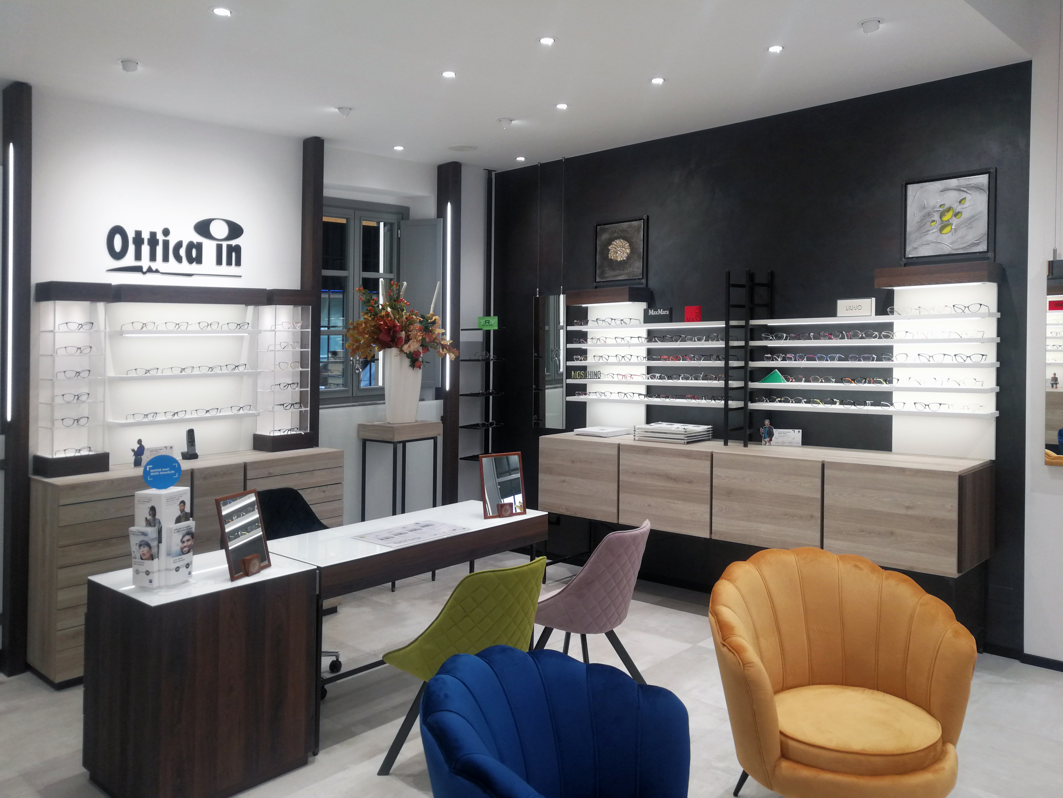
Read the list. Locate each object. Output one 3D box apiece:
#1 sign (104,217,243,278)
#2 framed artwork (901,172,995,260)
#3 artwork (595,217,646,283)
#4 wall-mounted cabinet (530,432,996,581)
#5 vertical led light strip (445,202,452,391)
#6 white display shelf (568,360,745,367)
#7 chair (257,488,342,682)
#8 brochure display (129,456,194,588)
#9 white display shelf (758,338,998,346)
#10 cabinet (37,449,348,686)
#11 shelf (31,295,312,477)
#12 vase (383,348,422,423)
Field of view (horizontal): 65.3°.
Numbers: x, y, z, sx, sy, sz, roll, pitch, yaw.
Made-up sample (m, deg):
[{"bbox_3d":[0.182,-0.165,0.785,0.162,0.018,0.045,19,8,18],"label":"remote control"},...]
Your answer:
[{"bbox_3d":[-1.960,-0.859,4.612,0.765,0.335,0.020,-3,4,-42],"label":"sign"},{"bbox_3d":[2.202,-0.958,4.402,0.420,0.415,0.040,2,3,41],"label":"framed artwork"},{"bbox_3d":[0.618,-1.028,5.777,0.410,0.410,0.040,2,3,41],"label":"artwork"},{"bbox_3d":[1.238,0.542,5.018,2.620,0.510,0.590,2,3,41],"label":"wall-mounted cabinet"},{"bbox_3d":[-0.597,-0.730,5.955,0.020,1.350,0.025,-3,4,-42],"label":"vertical led light strip"},{"bbox_3d":[0.774,-0.224,5.295,1.234,0.026,0.210,3,4,41],"label":"white display shelf"},{"bbox_3d":[-1.173,0.919,3.910,0.550,0.890,0.520,2,3,42],"label":"chair"},{"bbox_3d":[-1.345,0.436,3.015,0.200,0.455,0.185,-2,3,-40],"label":"brochure display"},{"bbox_3d":[1.773,-0.306,4.405,1.225,0.026,0.210,3,4,41],"label":"white display shelf"},{"bbox_3d":[-1.827,0.831,4.610,1.541,0.962,0.460,-3,4,-44],"label":"cabinet"},{"bbox_3d":[-1.884,-0.083,4.573,0.240,0.870,1.500,2,3,41],"label":"shelf"},{"bbox_3d":[-0.899,-0.085,5.739,0.250,0.520,0.250,0,3,-10],"label":"vase"}]

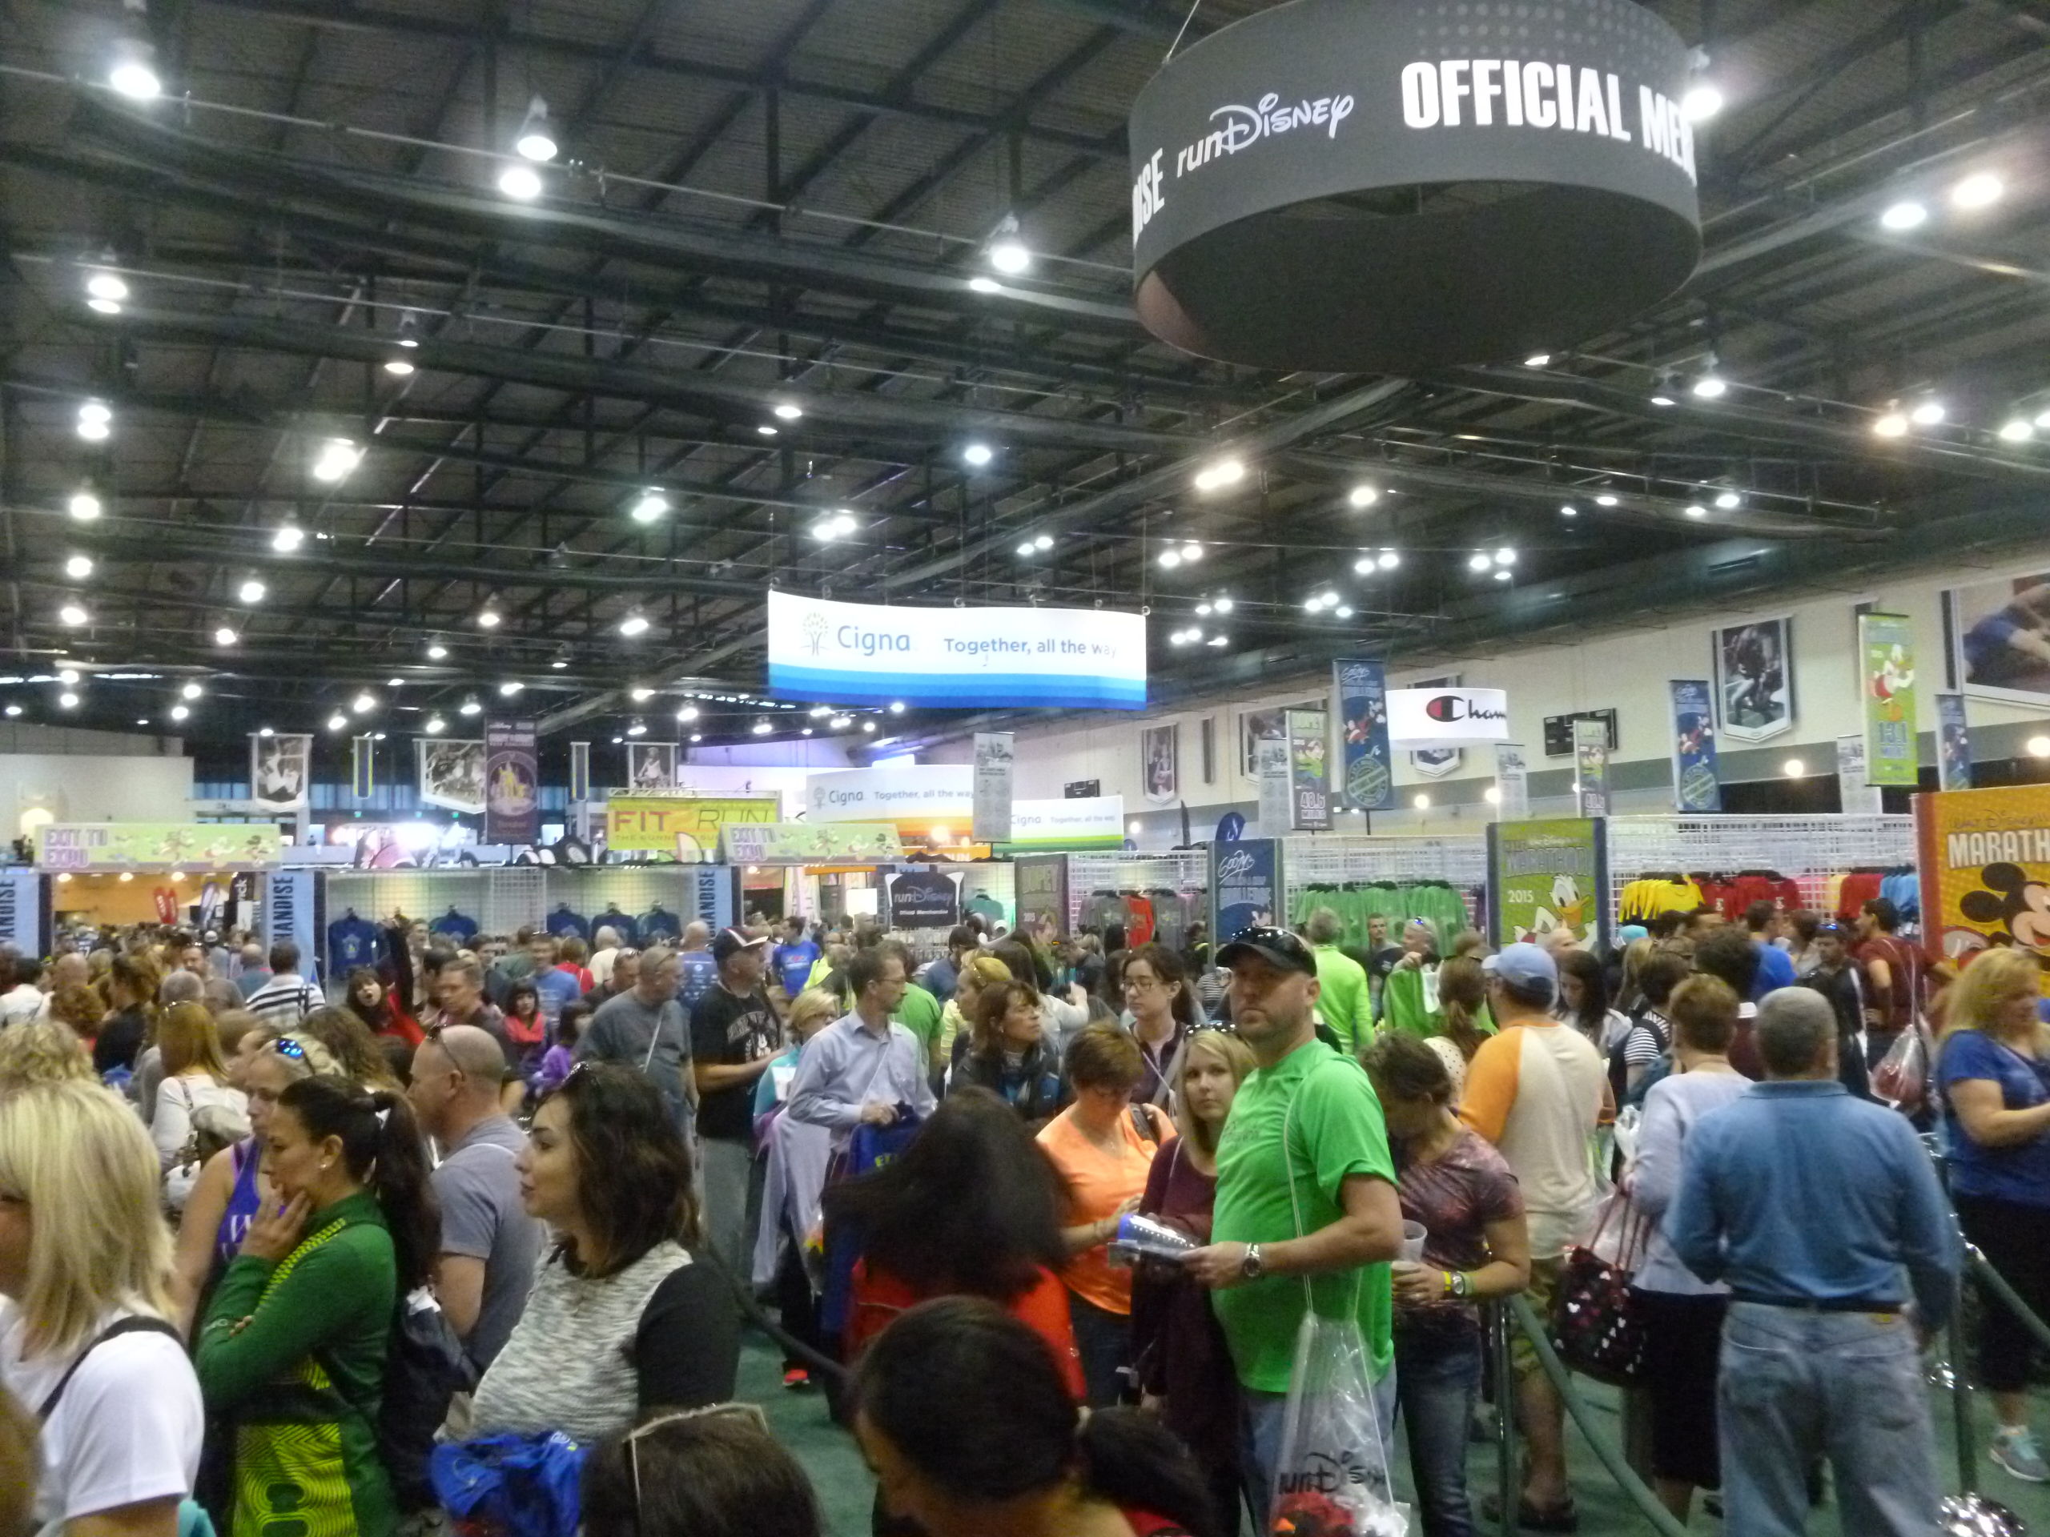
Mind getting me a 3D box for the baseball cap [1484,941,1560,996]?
[{"bbox_3d":[1.531,0.622,5.130,0.180,0.150,0.260,1,8,-28],"label":"baseball cap"}]

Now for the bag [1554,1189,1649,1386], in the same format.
[{"bbox_3d":[1.623,1.457,4.650,0.290,0.530,0.160,-3,-5,23],"label":"bag"}]

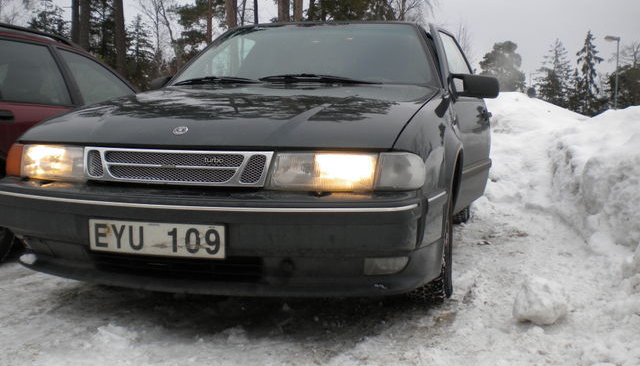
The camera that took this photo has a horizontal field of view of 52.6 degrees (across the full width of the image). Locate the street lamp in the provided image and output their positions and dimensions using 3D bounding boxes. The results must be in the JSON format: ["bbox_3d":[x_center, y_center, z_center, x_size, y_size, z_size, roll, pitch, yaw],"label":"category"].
[{"bbox_3d":[16.239,-4.945,36.227,0.850,6.480,0.250,0,4,-6],"label":"street lamp"}]

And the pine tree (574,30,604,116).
[{"bbox_3d":[21.583,-7.534,52.331,2.900,9.470,2.900,0,4,0],"label":"pine tree"}]

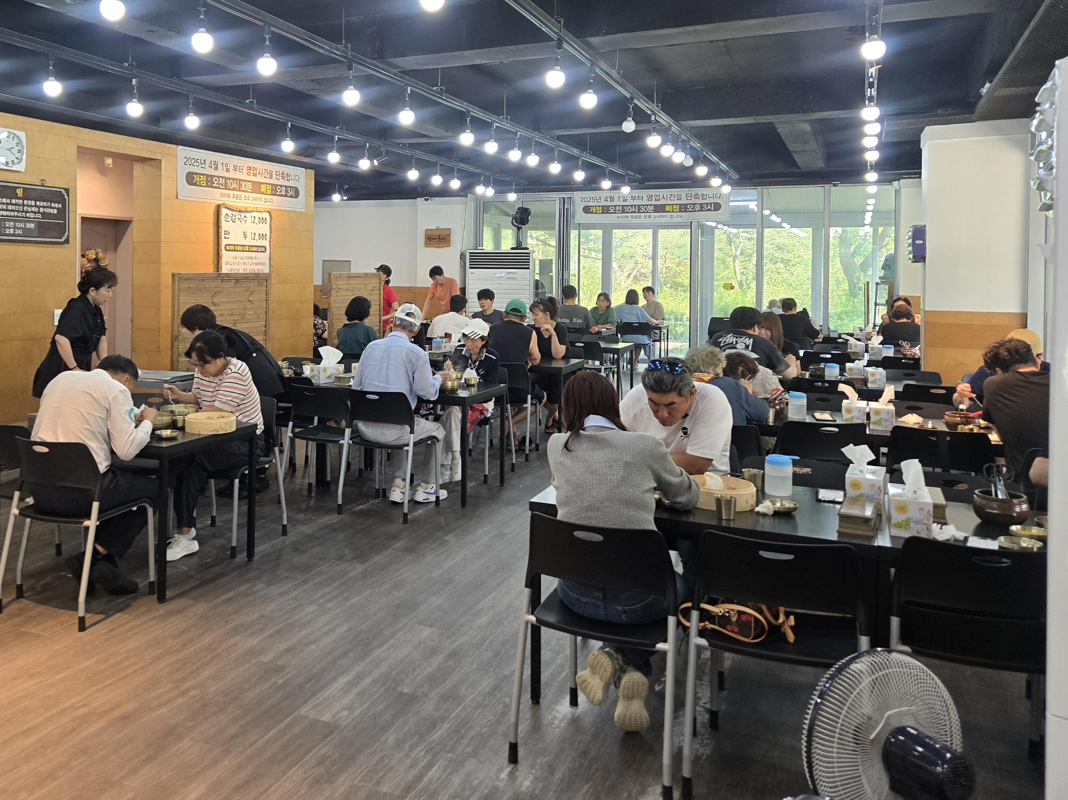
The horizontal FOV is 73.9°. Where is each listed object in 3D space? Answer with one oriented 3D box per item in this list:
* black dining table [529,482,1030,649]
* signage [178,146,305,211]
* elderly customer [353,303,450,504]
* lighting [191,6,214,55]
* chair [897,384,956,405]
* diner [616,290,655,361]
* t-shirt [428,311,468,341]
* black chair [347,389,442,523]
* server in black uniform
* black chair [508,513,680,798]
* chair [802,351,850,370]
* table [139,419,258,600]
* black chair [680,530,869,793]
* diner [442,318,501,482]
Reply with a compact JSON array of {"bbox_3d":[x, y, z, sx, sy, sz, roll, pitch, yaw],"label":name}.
[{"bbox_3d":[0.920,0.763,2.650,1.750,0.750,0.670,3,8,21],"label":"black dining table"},{"bbox_3d":[-3.900,-2.960,9.680,0.020,0.630,2.250,4,9,22],"label":"signage"},{"bbox_3d":[-0.880,0.045,4.760,0.540,1.330,0.700,6,10,29],"label":"elderly customer"},{"bbox_3d":[-1.520,-1.700,3.250,0.092,0.210,0.092,4,8,23],"label":"lighting"},{"bbox_3d":[2.985,0.280,5.290,0.500,0.810,0.470,4,8,23],"label":"chair"},{"bbox_3d":[1.699,-1.160,11.600,0.500,1.320,0.700,5,10,23],"label":"diner"},{"bbox_3d":[-1.015,-0.770,8.500,0.500,0.580,0.300,3,8,20],"label":"t-shirt"},{"bbox_3d":[-0.966,0.337,4.770,0.500,0.810,0.470,4,8,23],"label":"black chair"},{"bbox_3d":[-2.910,-0.072,4.500,0.460,1.530,0.440,-2,8,-16],"label":"server in black uniform"},{"bbox_3d":[0.246,0.756,2.376,0.500,0.790,0.480,4,10,22],"label":"black chair"},{"bbox_3d":[3.142,-0.139,7.620,0.490,0.790,0.480,4,10,22],"label":"chair"},{"bbox_3d":[-2.140,0.500,3.800,1.170,0.740,0.590,4,10,22],"label":"table"},{"bbox_3d":[0.785,0.800,2.258,0.500,0.810,0.470,4,8,23],"label":"black chair"},{"bbox_3d":[-0.490,-0.006,5.440,0.480,1.210,0.630,5,10,26],"label":"diner"}]

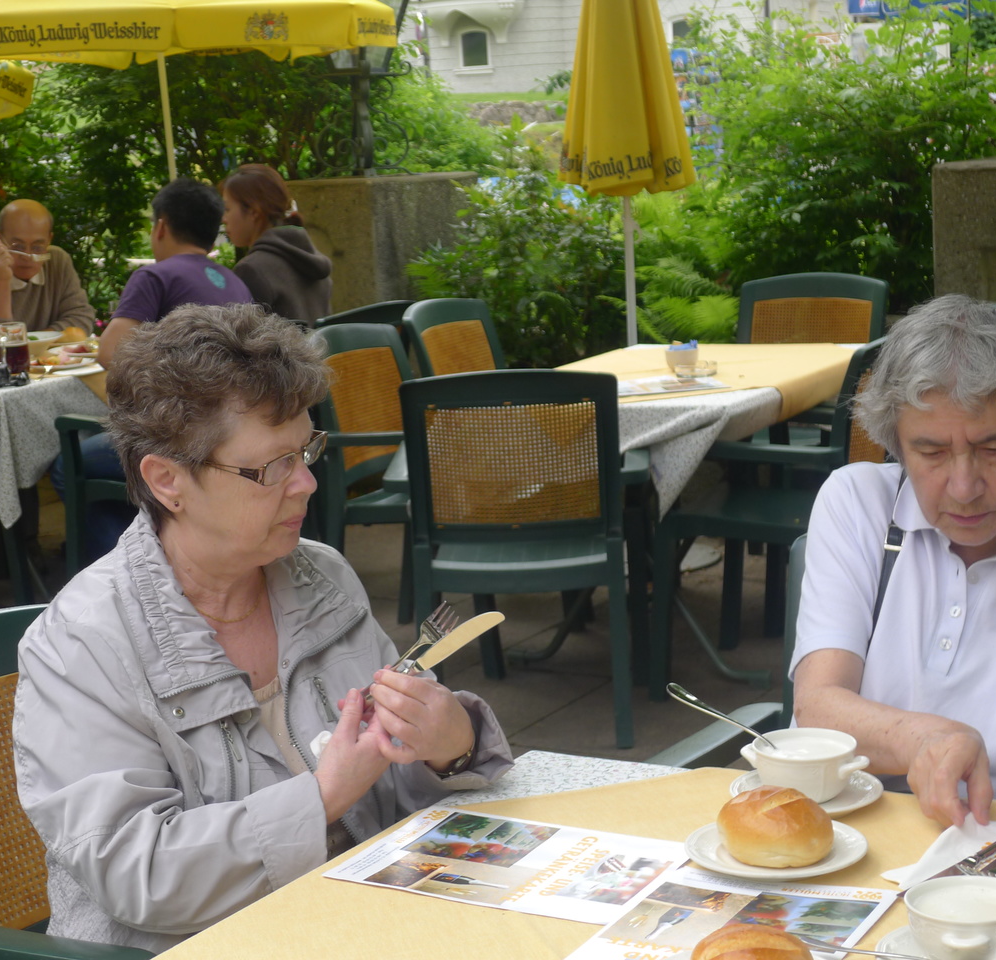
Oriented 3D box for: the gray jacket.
[{"bbox_3d":[-0.230,0.323,2.403,0.460,0.580,0.490,5,14,39],"label":"gray jacket"}]

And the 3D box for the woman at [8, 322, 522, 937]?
[{"bbox_3d":[-0.119,0.467,2.166,0.740,1.255,0.570,4,12,33],"label":"woman"}]

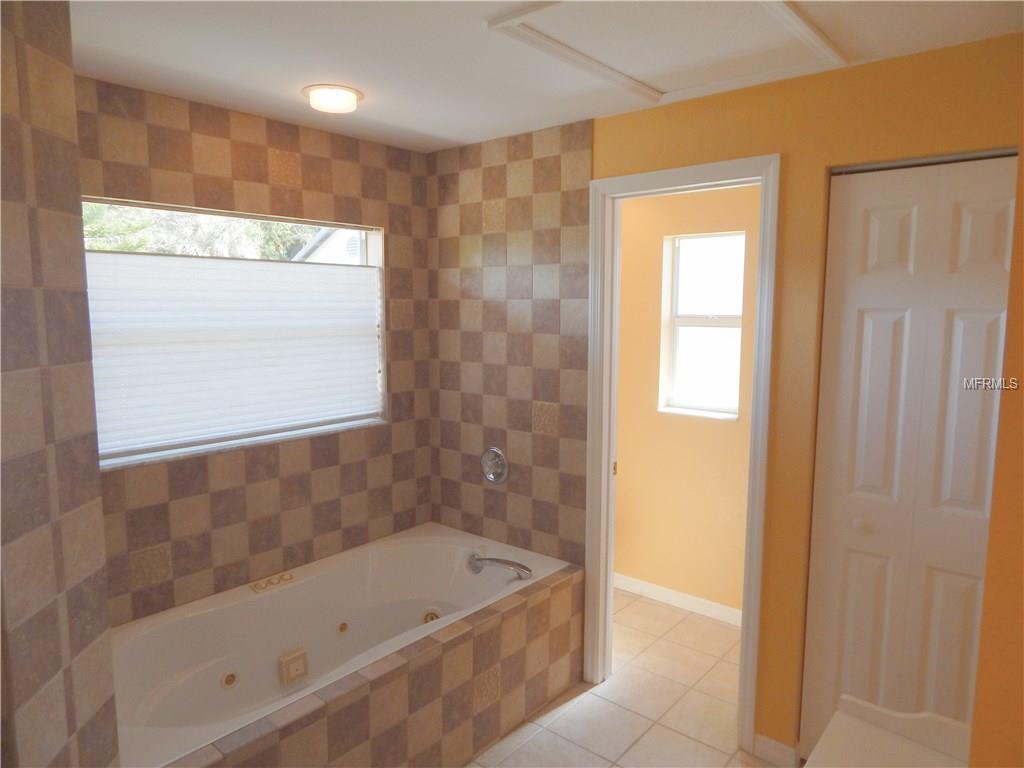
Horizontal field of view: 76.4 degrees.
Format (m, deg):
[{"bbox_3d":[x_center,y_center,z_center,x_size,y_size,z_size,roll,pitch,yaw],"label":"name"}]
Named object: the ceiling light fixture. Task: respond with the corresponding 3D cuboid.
[{"bbox_3d":[-0.640,-1.011,2.339,0.214,0.050,0.214,0,7,0],"label":"ceiling light fixture"}]

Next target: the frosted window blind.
[{"bbox_3d":[-1.053,-0.154,2.661,0.035,0.698,1.255,6,9,40],"label":"frosted window blind"}]

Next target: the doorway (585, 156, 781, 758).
[{"bbox_3d":[0.650,0.271,2.584,0.755,2.162,0.145,6,9,40],"label":"doorway"}]

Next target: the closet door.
[{"bbox_3d":[1.262,0.372,2.049,0.573,2.083,0.100,6,9,40],"label":"closet door"}]

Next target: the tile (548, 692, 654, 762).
[{"bbox_3d":[0.360,1.363,2.590,0.301,0.010,0.313,6,9,40],"label":"tile"}]

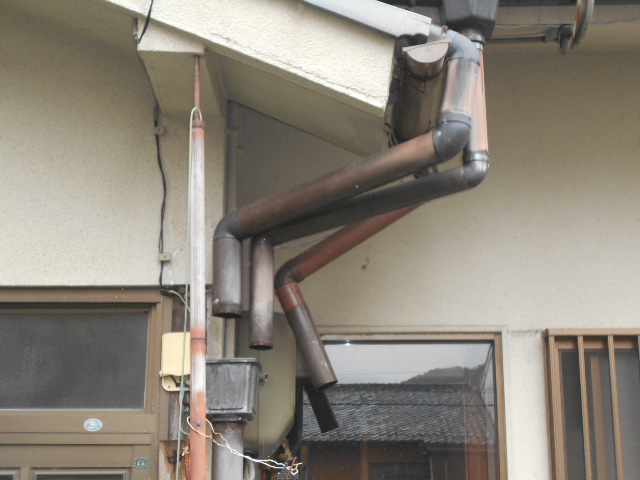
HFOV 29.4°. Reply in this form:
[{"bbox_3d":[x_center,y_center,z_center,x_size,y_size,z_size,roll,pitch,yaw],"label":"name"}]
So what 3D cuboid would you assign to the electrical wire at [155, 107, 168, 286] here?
[{"bbox_3d":[-0.447,-0.138,3.411,0.046,0.550,0.020,0,-19,0],"label":"electrical wire"}]

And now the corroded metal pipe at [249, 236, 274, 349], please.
[{"bbox_3d":[-0.151,0.134,3.190,0.061,0.298,0.061,0,-19,0],"label":"corroded metal pipe"}]

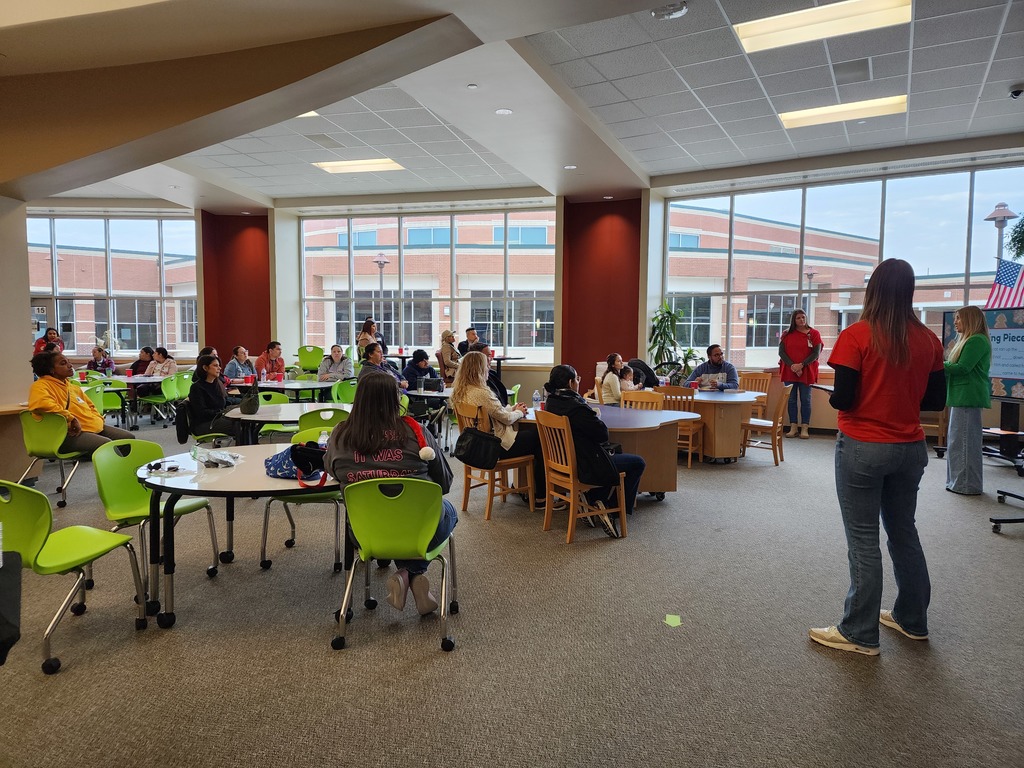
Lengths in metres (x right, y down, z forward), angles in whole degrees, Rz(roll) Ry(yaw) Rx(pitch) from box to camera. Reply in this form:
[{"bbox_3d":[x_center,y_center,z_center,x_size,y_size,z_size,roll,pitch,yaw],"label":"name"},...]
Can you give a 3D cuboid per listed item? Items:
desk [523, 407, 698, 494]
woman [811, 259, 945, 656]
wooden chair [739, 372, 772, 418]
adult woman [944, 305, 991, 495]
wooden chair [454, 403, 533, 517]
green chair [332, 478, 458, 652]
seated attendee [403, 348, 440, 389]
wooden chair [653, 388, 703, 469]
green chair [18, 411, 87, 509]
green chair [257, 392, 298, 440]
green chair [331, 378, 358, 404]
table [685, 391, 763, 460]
[{"bbox_3d":[0.832,0.611,5.868,1.686,0.705,1.788,1,4,0],"label":"desk"},{"bbox_3d":[1.634,0.308,3.040,0.550,1.690,0.420,0,4,4],"label":"woman"},{"bbox_3d":[3.529,0.285,9.923,0.460,0.870,0.520,3,5,37],"label":"wooden chair"},{"bbox_3d":[4.091,0.132,6.072,0.400,1.660,0.480,3,5,33],"label":"adult woman"},{"bbox_3d":[-0.131,0.573,5.292,0.510,0.845,0.445,-3,5,-37],"label":"wooden chair"},{"bbox_3d":[-0.507,0.767,3.125,0.520,0.750,0.530,0,4,3],"label":"green chair"},{"bbox_3d":[-1.091,0.191,8.454,0.540,1.235,0.800,-2,5,-30],"label":"seated attendee"},{"bbox_3d":[1.804,0.442,7.309,0.439,0.848,0.480,4,5,35],"label":"wooden chair"},{"bbox_3d":[-3.822,0.595,5.776,0.500,0.785,0.550,1,4,14],"label":"green chair"},{"bbox_3d":[-2.441,0.479,6.984,0.520,0.750,0.530,-3,5,-37],"label":"green chair"},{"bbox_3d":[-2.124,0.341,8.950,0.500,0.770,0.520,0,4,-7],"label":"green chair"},{"bbox_3d":[2.259,0.500,7.803,1.420,0.730,1.420,1,4,17],"label":"table"}]

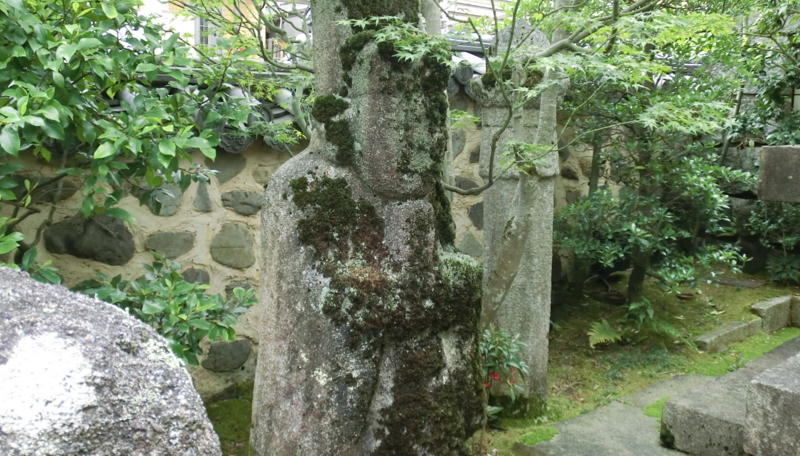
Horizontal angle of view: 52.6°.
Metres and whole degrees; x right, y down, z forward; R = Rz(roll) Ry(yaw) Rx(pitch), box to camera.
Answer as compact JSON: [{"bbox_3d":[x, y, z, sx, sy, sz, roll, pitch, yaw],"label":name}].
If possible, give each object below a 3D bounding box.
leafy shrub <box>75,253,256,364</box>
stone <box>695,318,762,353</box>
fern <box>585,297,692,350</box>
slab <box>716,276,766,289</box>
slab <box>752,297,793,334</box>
[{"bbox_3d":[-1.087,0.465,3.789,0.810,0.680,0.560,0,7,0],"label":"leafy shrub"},{"bbox_3d":[2.239,0.725,5.518,0.110,0.100,0.860,7,9,44],"label":"stone"},{"bbox_3d":[1.598,0.640,5.420,0.620,0.290,0.440,0,7,0],"label":"fern"},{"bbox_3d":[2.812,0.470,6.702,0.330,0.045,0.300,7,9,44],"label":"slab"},{"bbox_3d":[2.711,0.647,5.925,0.120,0.190,0.490,7,9,44],"label":"slab"}]

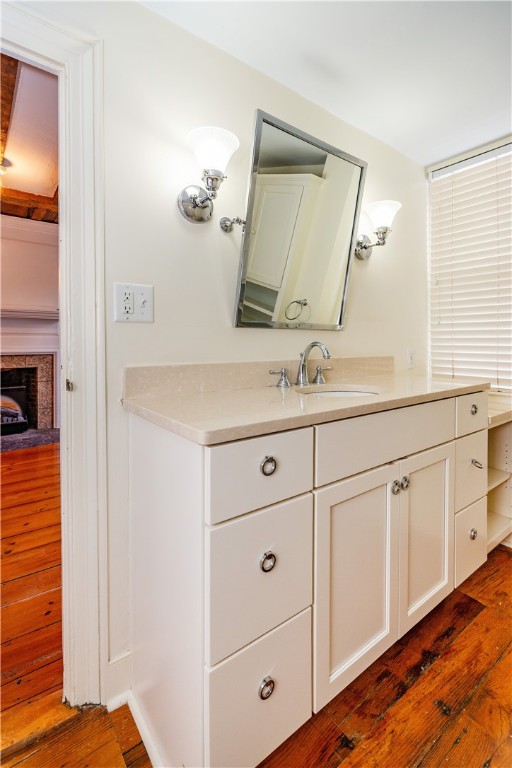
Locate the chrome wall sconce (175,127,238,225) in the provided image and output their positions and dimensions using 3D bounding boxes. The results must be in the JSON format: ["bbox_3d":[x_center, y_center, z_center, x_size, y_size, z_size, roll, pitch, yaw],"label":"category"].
[{"bbox_3d":[-0.153,-0.666,1.100,0.168,0.233,0.222,-3,5,-35],"label":"chrome wall sconce"}]

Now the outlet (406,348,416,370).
[{"bbox_3d":[0.913,-0.147,2.000,0.075,0.118,0.009,-3,5,-35],"label":"outlet"}]

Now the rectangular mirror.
[{"bbox_3d":[0.200,-0.583,1.392,0.590,0.722,0.025,-3,15,-35],"label":"rectangular mirror"}]

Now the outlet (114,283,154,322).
[{"bbox_3d":[-0.383,-0.254,1.073,0.120,0.118,0.011,-3,5,-35],"label":"outlet"}]

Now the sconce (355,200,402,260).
[{"bbox_3d":[0.585,-0.731,1.626,0.168,0.233,0.222,-3,5,-35],"label":"sconce"}]

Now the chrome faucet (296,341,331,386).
[{"bbox_3d":[0.229,-0.086,1.348,0.055,0.176,0.174,-3,5,-35],"label":"chrome faucet"}]

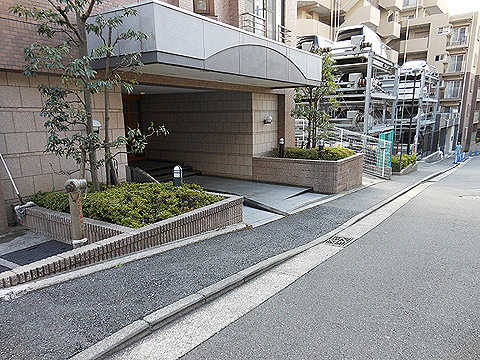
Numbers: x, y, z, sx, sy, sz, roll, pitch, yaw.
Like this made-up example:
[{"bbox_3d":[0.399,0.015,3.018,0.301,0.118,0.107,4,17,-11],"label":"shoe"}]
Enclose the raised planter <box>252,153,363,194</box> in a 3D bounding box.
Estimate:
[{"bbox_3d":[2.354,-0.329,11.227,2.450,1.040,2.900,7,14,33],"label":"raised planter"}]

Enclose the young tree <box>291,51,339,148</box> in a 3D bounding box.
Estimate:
[{"bbox_3d":[2.348,-2.303,10.772,1.350,3.200,1.400,7,14,33],"label":"young tree"}]

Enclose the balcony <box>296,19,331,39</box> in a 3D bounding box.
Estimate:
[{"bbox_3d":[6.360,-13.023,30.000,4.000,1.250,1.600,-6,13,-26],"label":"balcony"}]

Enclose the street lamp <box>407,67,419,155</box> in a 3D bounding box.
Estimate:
[{"bbox_3d":[9.498,-3.402,18.972,0.280,5.170,0.280,7,14,33],"label":"street lamp"}]

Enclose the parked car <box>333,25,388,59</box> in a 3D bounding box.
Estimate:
[{"bbox_3d":[6.380,-6.800,17.930,1.700,1.500,4.400,8,14,34],"label":"parked car"}]

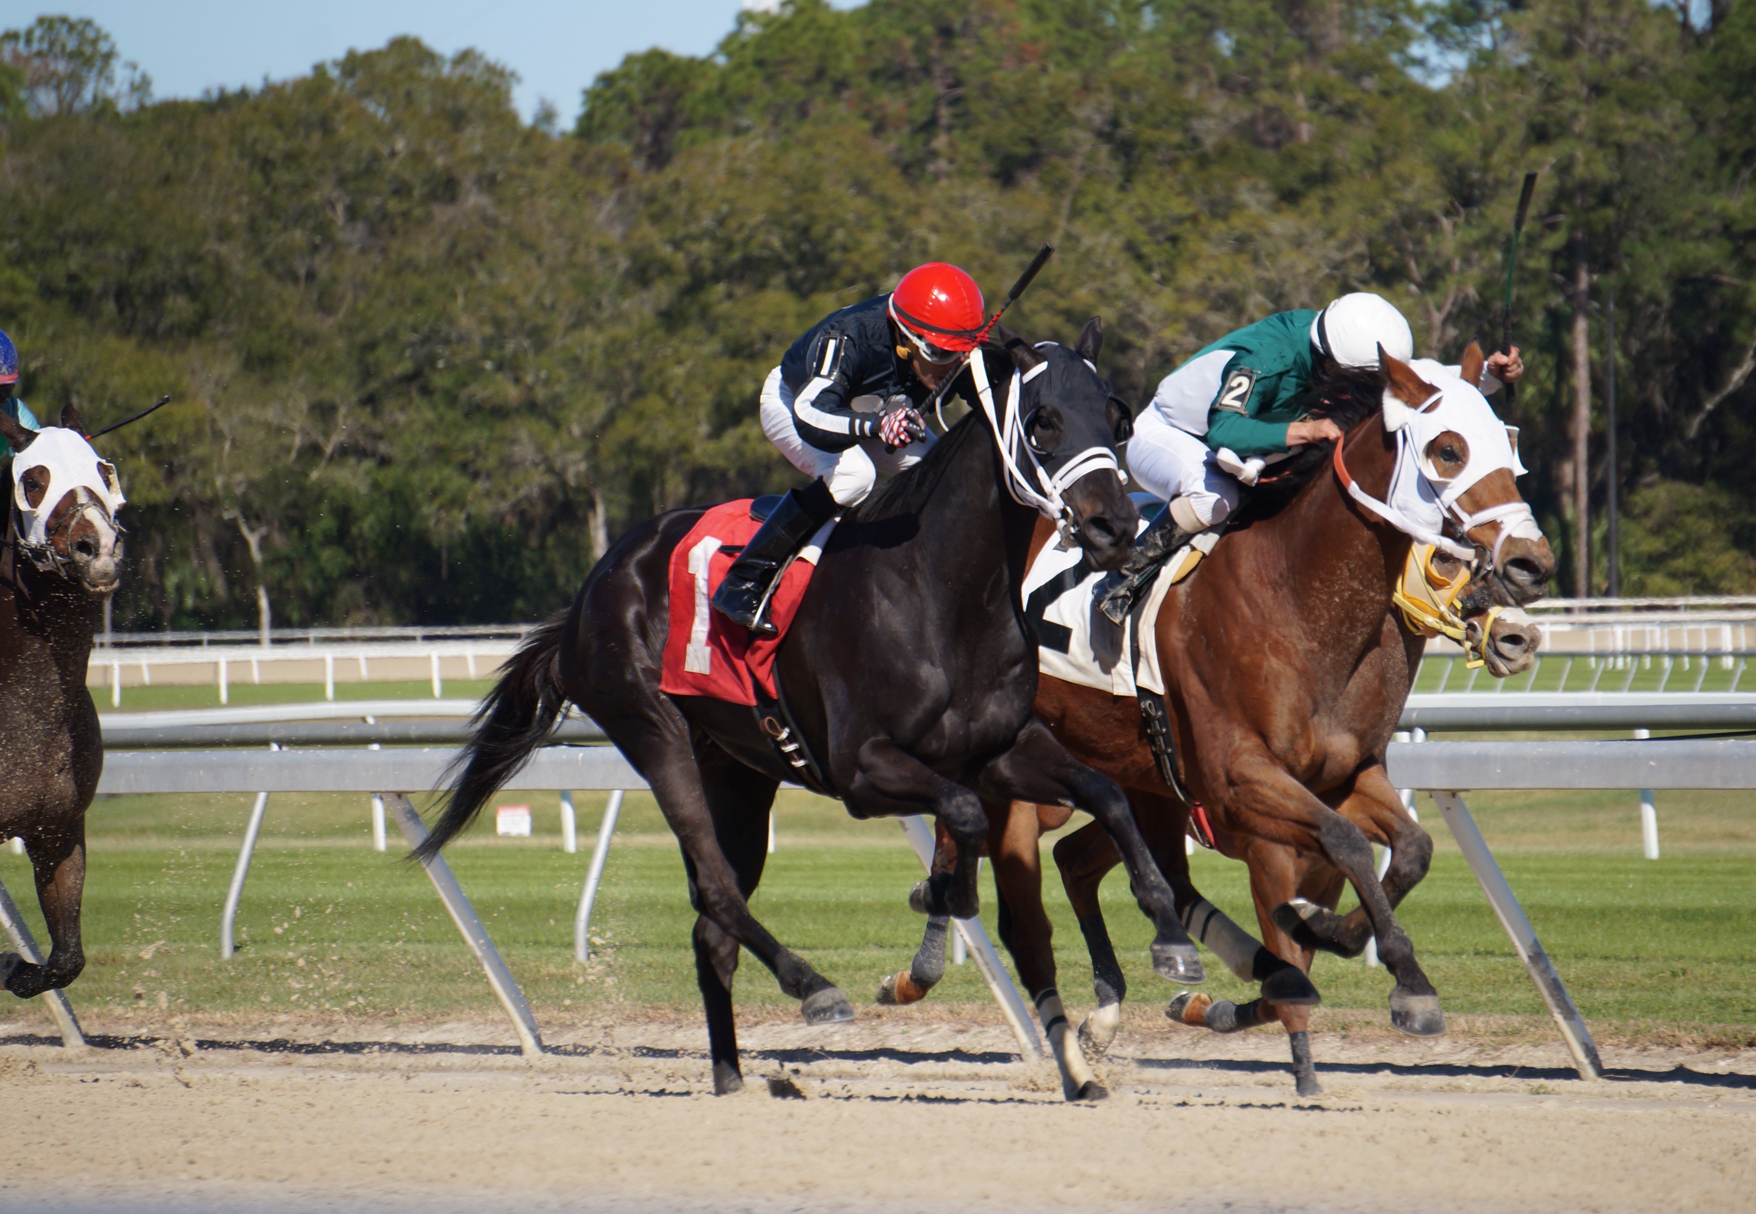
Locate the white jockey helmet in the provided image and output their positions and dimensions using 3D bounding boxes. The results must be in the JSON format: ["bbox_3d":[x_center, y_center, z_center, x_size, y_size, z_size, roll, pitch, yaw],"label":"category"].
[{"bbox_3d":[1.293,-0.739,39.100,0.230,0.280,0.190,-1,-42,-40],"label":"white jockey helmet"}]

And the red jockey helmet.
[{"bbox_3d":[0.158,-0.788,39.100,0.230,0.190,0.280,-1,24,-40],"label":"red jockey helmet"}]

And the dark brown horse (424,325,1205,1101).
[{"bbox_3d":[-0.183,0.285,39.500,0.620,2.070,2.650,-1,0,-40],"label":"dark brown horse"}]

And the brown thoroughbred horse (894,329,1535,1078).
[{"bbox_3d":[0.897,0.312,39.600,0.620,2.020,2.500,-1,0,-40],"label":"brown thoroughbred horse"}]

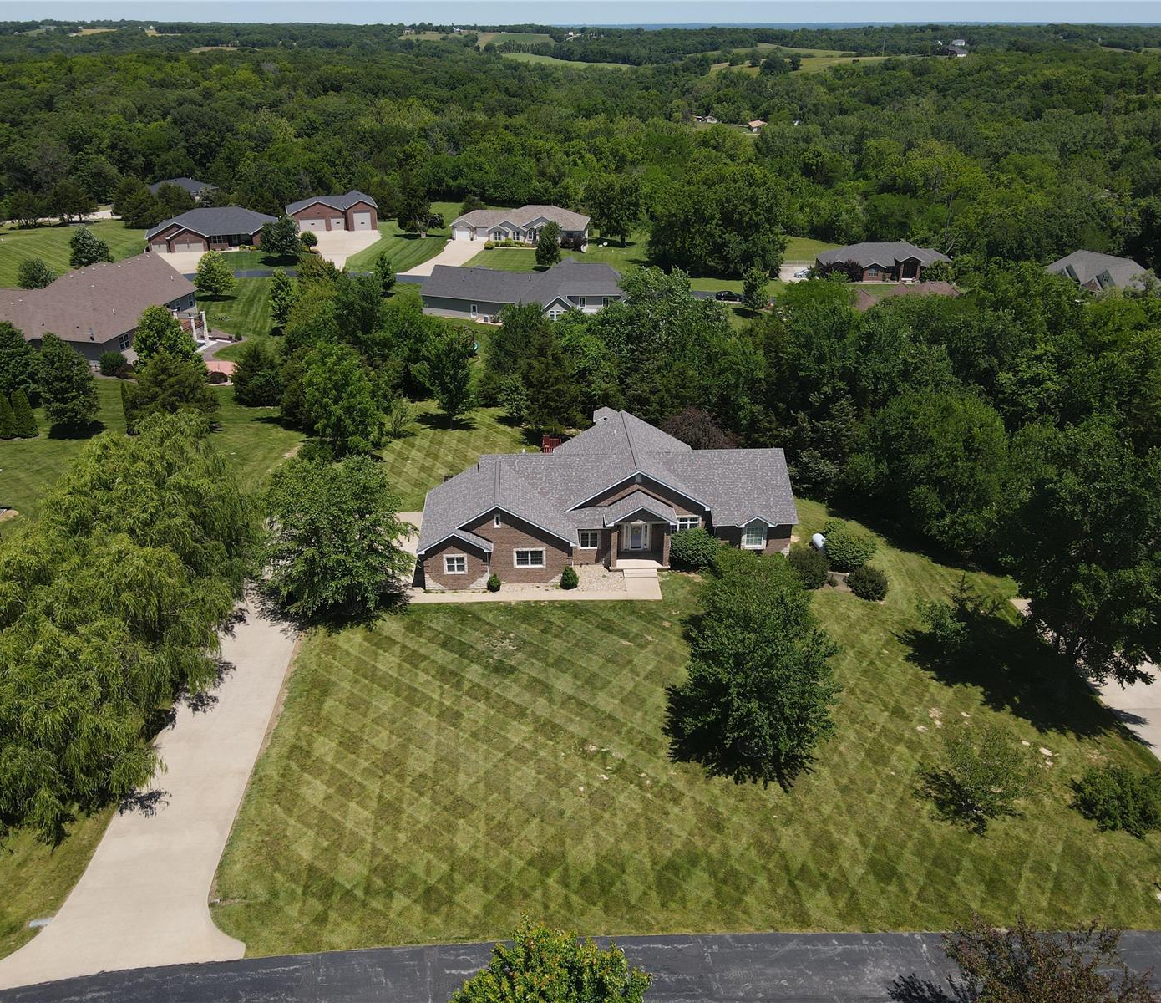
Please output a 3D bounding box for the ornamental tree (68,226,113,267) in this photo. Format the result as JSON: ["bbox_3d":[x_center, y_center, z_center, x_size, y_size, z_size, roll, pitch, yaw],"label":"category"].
[{"bbox_3d":[-85.000,-44.090,161.170,6.800,7.100,6.800,0,27,0],"label":"ornamental tree"}]

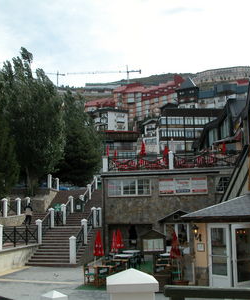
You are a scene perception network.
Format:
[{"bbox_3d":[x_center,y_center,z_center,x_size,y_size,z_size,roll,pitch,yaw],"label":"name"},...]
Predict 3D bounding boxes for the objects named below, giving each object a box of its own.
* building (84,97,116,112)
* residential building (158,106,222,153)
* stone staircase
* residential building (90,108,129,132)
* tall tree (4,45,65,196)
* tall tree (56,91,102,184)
[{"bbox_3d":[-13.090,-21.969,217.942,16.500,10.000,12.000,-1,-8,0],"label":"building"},{"bbox_3d":[15.173,-3.905,102.419,16.500,11.700,11.000,0,-8,-6],"label":"residential building"},{"bbox_3d":[-4.200,4.705,29.500,4.500,4.700,18.500,-2,-8,3],"label":"stone staircase"},{"bbox_3d":[-7.129,-12.878,186.000,12.500,11.500,12.500,4,-10,-34],"label":"residential building"},{"bbox_3d":[-8.268,-2.775,36.947,5.600,13.610,5.600,-1,-8,0],"label":"tall tree"},{"bbox_3d":[-5.963,-1.383,51.859,5.800,12.350,5.800,-1,-8,0],"label":"tall tree"}]

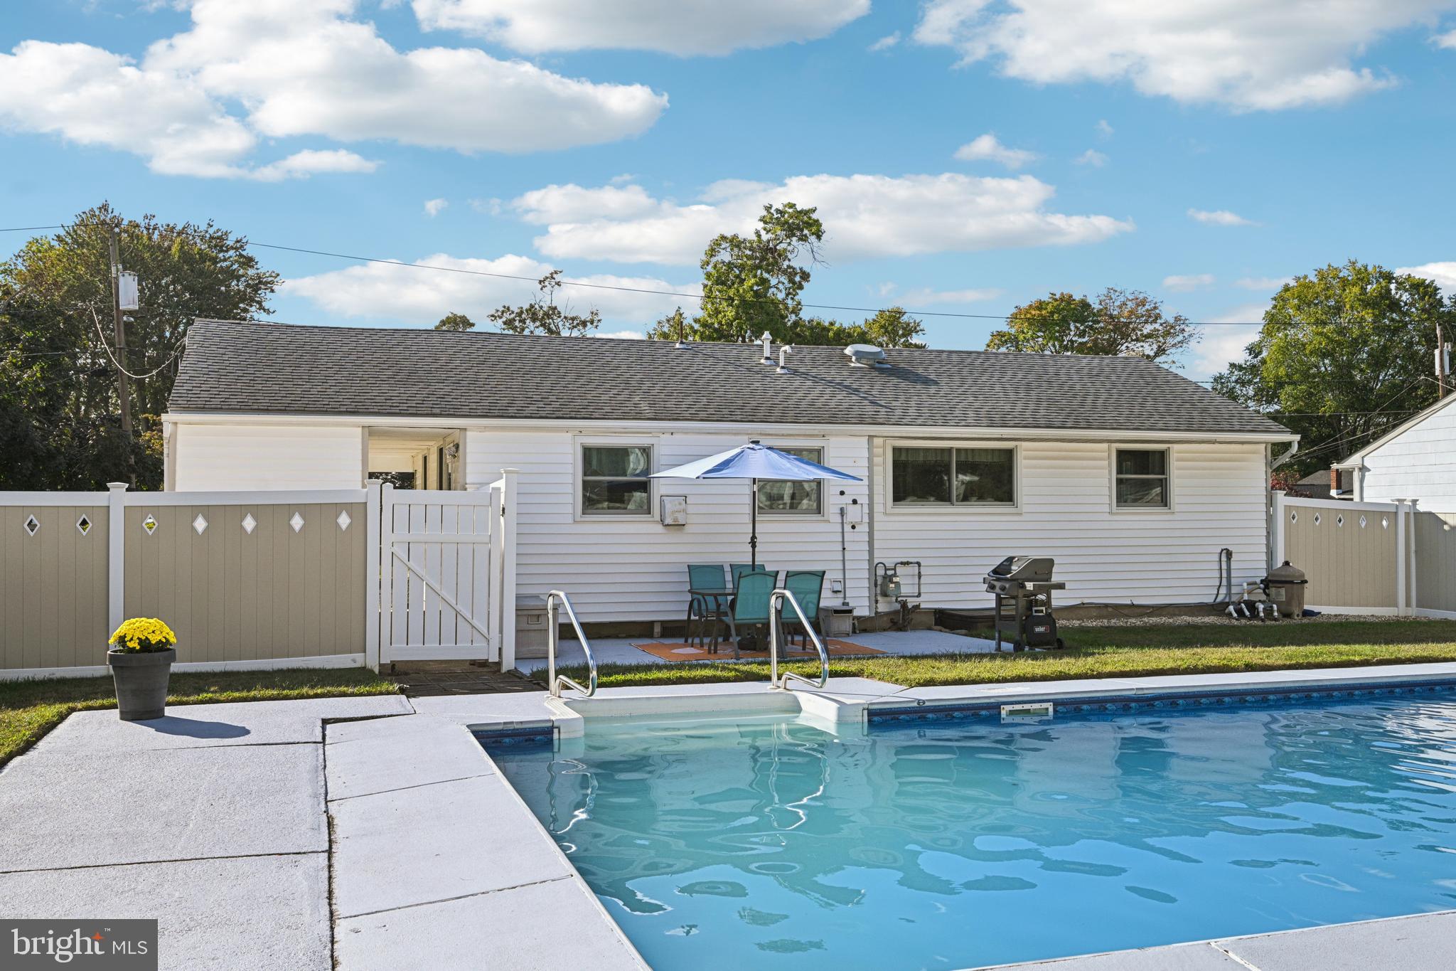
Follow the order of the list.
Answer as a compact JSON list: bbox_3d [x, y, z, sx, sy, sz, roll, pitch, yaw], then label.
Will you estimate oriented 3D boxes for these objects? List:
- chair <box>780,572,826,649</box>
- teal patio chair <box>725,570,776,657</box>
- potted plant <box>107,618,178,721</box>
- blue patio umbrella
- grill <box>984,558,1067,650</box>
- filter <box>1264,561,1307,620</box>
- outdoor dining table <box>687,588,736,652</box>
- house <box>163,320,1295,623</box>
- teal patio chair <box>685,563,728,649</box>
[{"bbox_3d":[0.793,1.444,13.779,0.560,0.950,0.660,0,-1,-17],"label":"chair"},{"bbox_3d":[0.277,1.441,13.631,0.560,0.950,0.660,0,-1,-17],"label":"teal patio chair"},{"bbox_3d":[-4.512,1.409,9.321,0.490,0.770,0.490,0,-1,0],"label":"potted plant"},{"bbox_3d":[0.317,0.705,14.260,2.450,2.450,2.350,0,-1,0],"label":"blue patio umbrella"},{"bbox_3d":[3.492,1.374,14.273,0.640,1.100,1.150,0,-1,-17],"label":"grill"},{"bbox_3d":[8.521,1.574,18.469,0.590,0.870,0.590,0,-1,-17],"label":"filter"},{"bbox_3d":[0.319,1.581,14.290,1.380,0.700,0.950,0,-1,-17],"label":"outdoor dining table"},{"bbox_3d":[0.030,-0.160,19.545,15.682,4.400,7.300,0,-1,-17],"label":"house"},{"bbox_3d":[-0.145,1.468,14.787,0.560,0.950,0.660,0,-1,-17],"label":"teal patio chair"}]

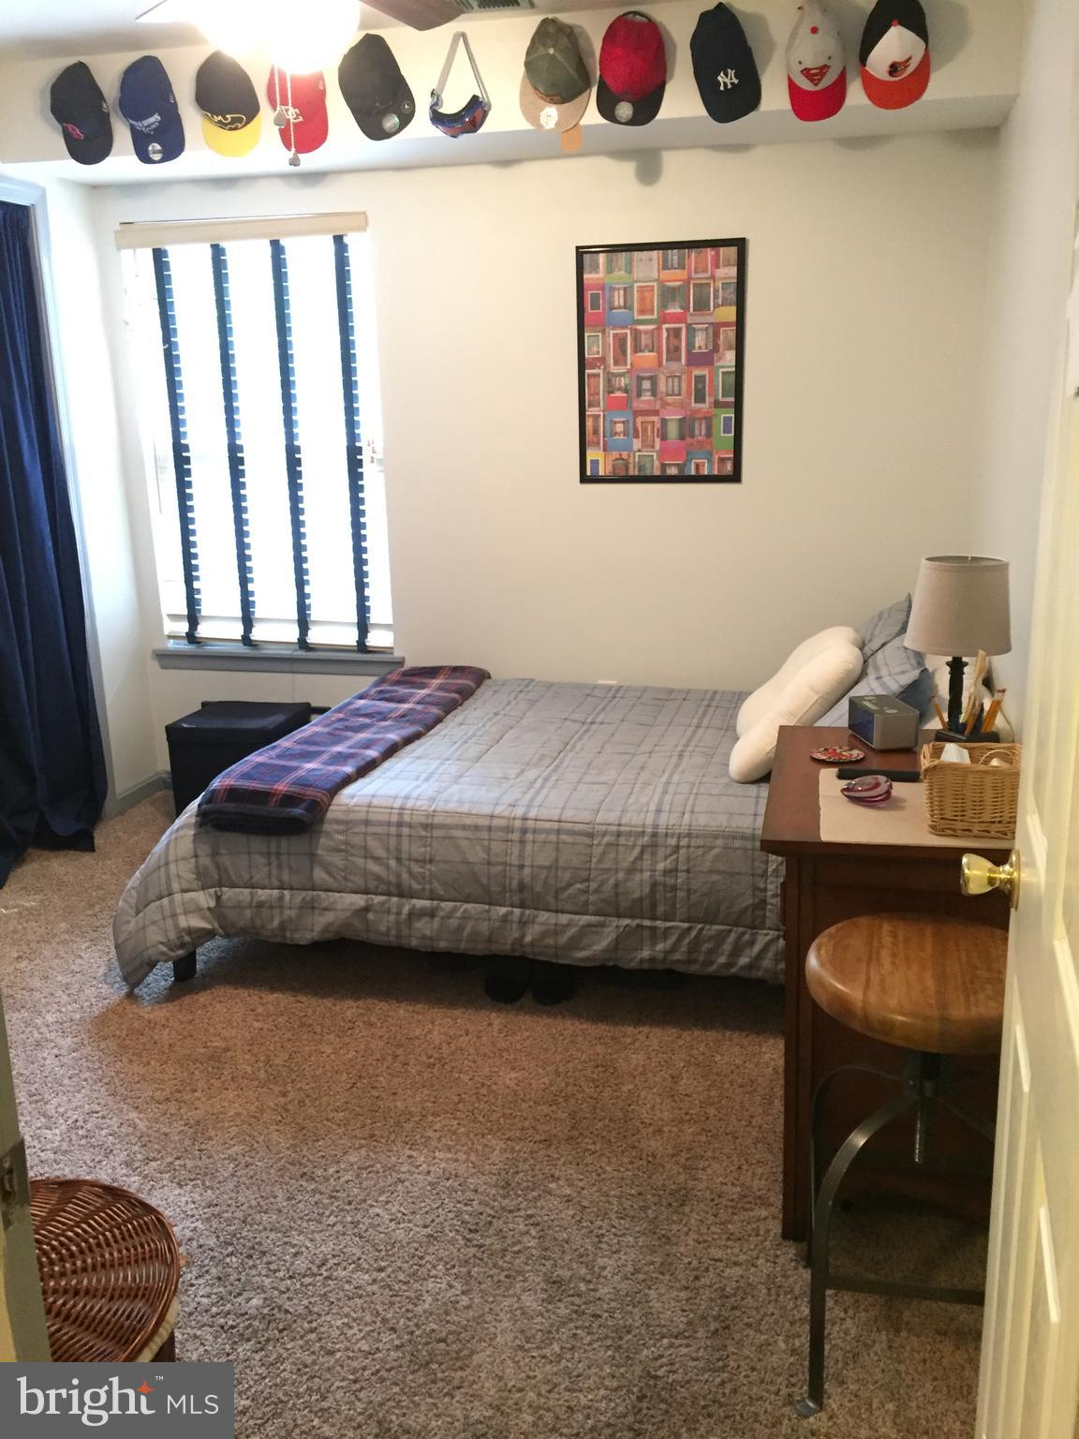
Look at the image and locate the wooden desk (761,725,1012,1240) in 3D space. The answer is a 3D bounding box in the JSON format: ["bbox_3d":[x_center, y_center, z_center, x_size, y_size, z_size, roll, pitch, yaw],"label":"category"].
[{"bbox_3d":[0.712,0.472,2.286,0.560,0.744,0.735,2,15,12],"label":"wooden desk"}]

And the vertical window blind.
[{"bbox_3d":[-0.994,-0.973,4.227,0.910,1.460,0.070,2,15,12],"label":"vertical window blind"}]

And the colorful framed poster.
[{"bbox_3d":[0.380,-1.122,3.820,0.527,0.733,0.025,2,15,13],"label":"colorful framed poster"}]

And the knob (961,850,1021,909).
[{"bbox_3d":[0.515,0.181,1.381,0.067,0.067,0.067,2,15,12],"label":"knob"}]

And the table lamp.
[{"bbox_3d":[0.834,-0.138,2.400,0.200,0.378,0.200,2,15,12],"label":"table lamp"}]

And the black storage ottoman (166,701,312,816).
[{"bbox_3d":[-1.045,0.170,4.325,0.405,0.390,0.370,2,15,12],"label":"black storage ottoman"}]

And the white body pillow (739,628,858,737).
[{"bbox_3d":[0.723,-0.096,3.345,0.420,0.150,0.620,-43,1,19],"label":"white body pillow"}]

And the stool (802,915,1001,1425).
[{"bbox_3d":[0.573,0.652,1.781,0.370,0.650,0.370,2,15,12],"label":"stool"}]

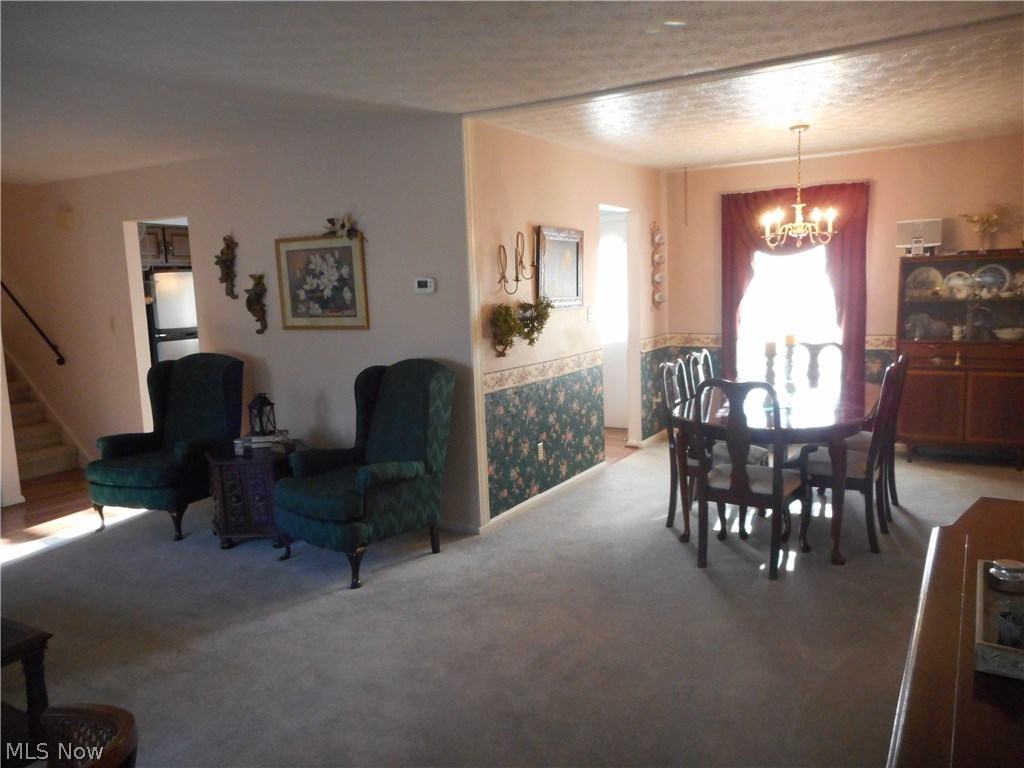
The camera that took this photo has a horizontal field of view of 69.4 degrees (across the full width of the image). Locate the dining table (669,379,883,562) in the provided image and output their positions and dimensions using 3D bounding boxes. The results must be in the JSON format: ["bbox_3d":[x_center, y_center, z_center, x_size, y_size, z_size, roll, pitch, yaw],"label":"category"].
[{"bbox_3d":[1.678,0.452,4.563,1.029,0.745,2.006,3,10,32],"label":"dining table"}]

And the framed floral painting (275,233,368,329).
[{"bbox_3d":[-1.272,-0.667,4.908,0.816,0.617,0.030,3,10,32],"label":"framed floral painting"}]

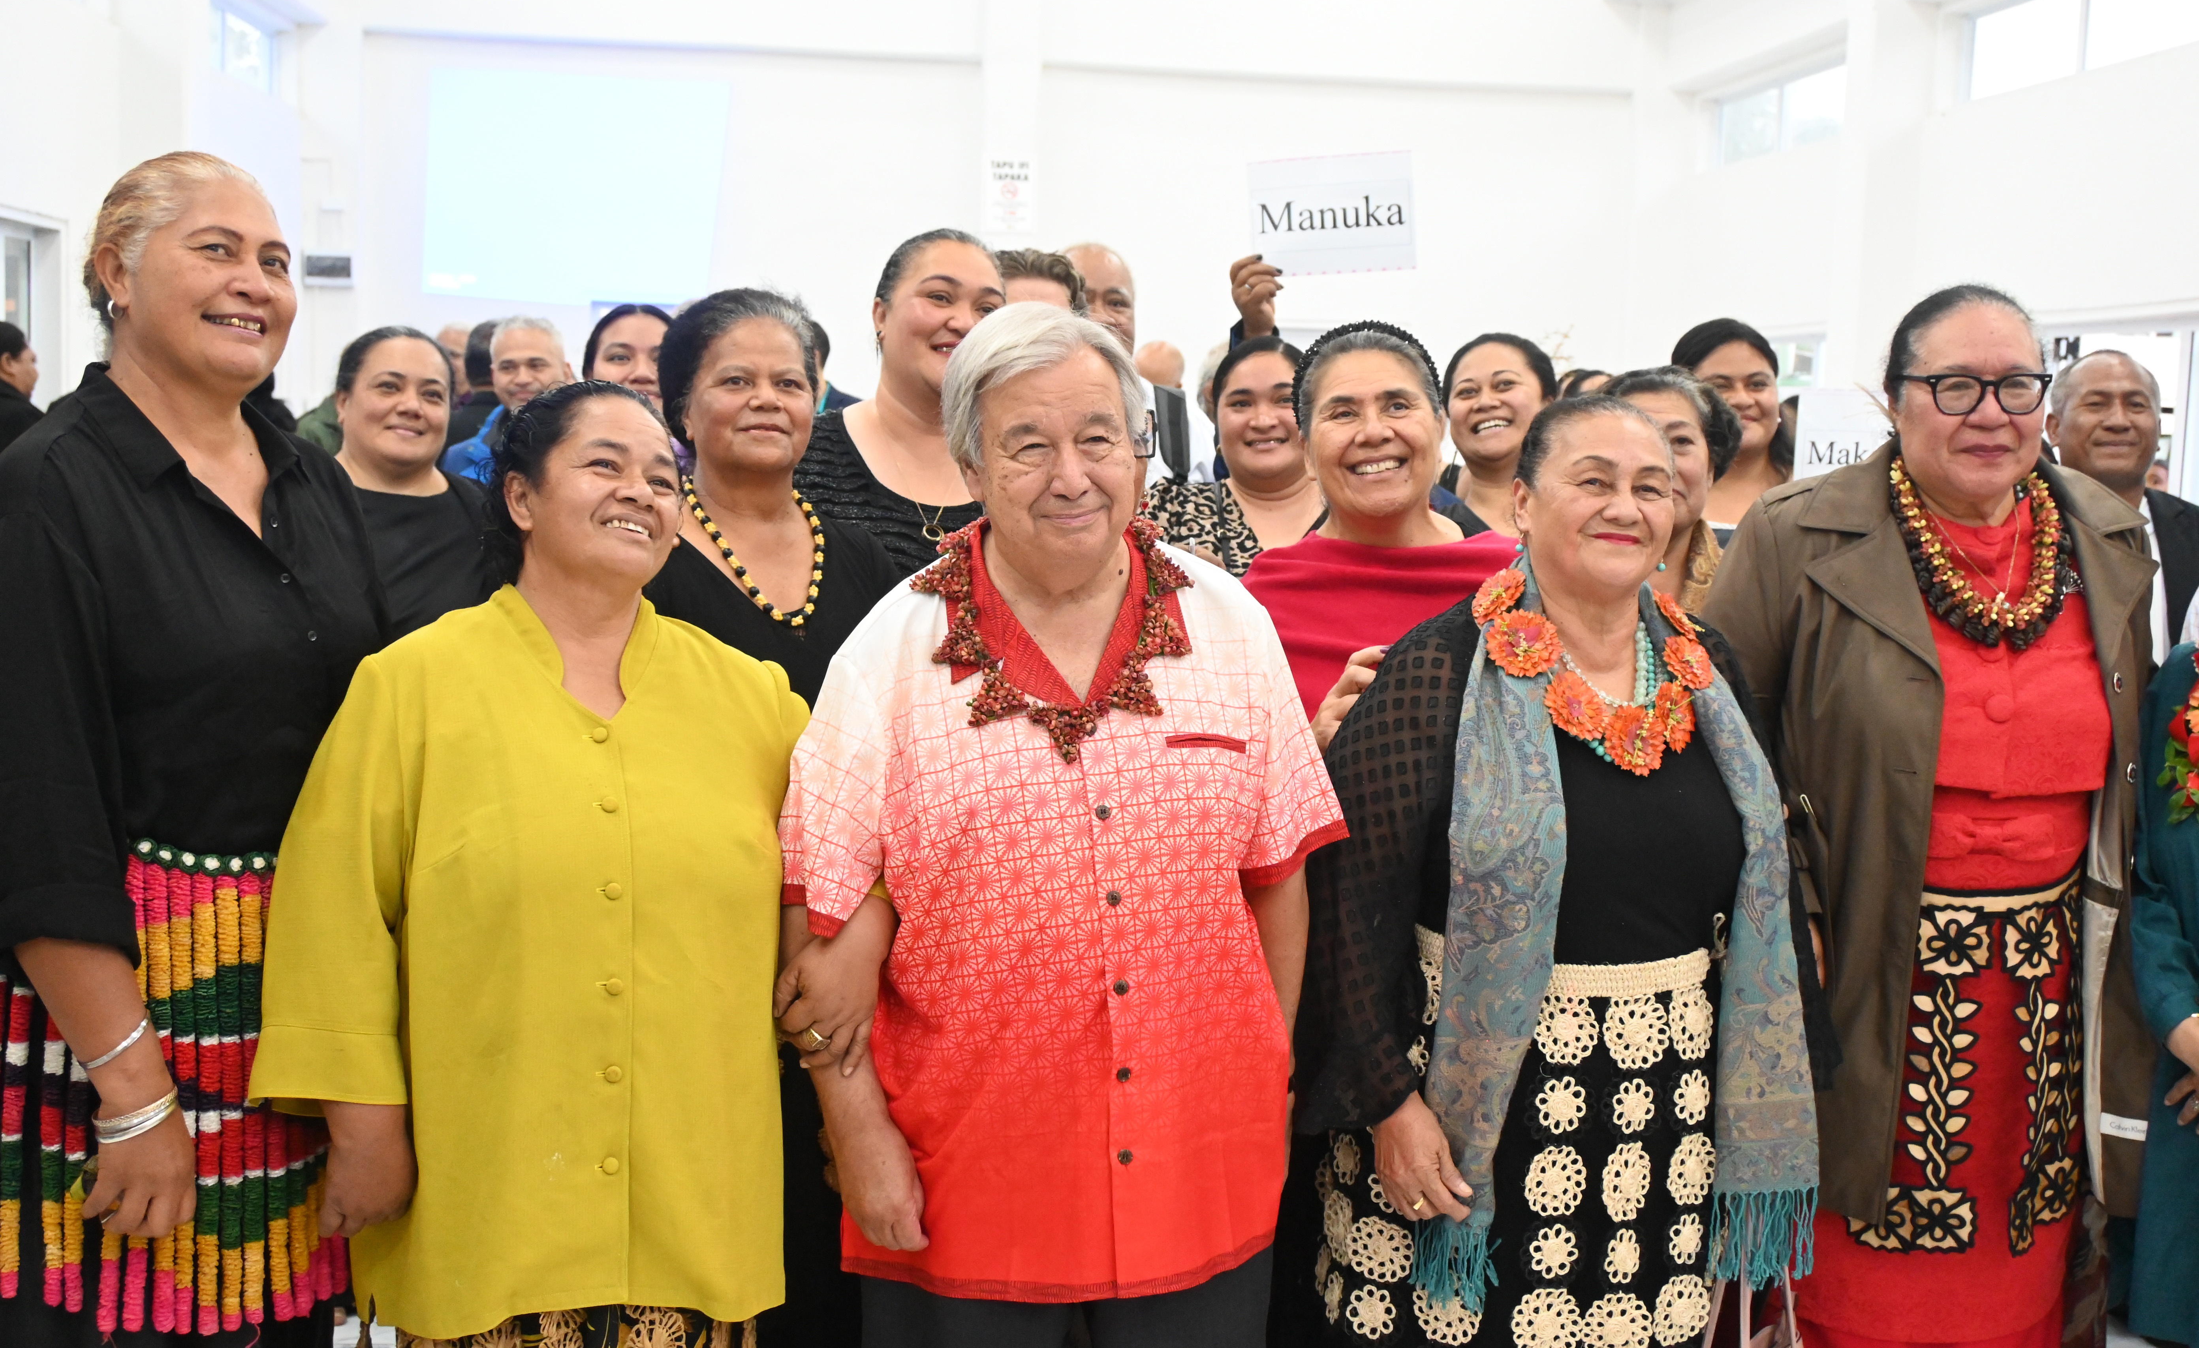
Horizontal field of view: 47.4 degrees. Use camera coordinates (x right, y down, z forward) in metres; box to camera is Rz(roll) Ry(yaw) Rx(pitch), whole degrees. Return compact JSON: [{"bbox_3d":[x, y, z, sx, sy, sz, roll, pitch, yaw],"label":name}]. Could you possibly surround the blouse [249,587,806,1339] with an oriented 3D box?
[{"bbox_3d":[-0.525,0.262,2.490,0.590,0.700,0.340,0,6,-15],"label":"blouse"}]

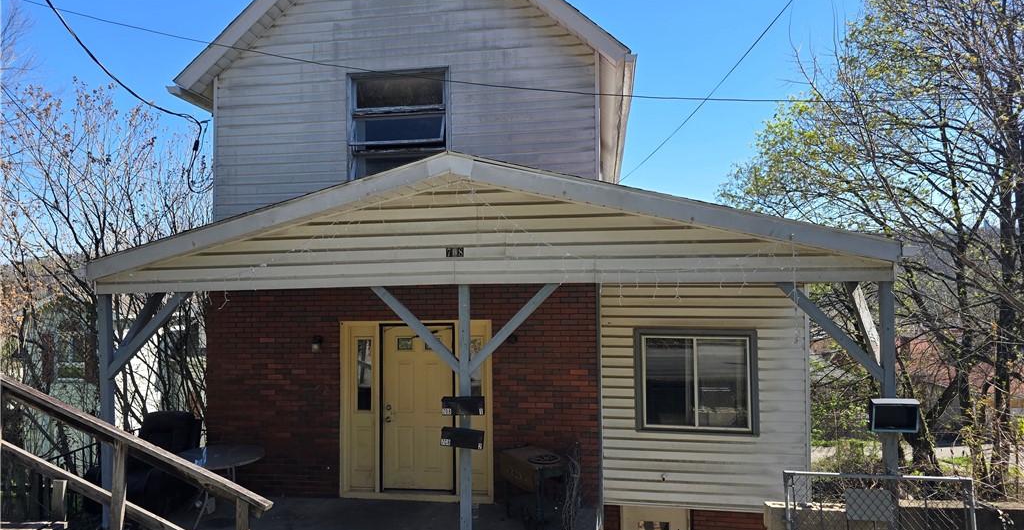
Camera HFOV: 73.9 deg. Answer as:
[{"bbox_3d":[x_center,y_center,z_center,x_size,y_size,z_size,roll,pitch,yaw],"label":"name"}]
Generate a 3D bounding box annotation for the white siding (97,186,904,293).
[{"bbox_3d":[-0.530,-0.296,6.376,7.595,0.980,0.160,-1,-3,10],"label":"white siding"}]

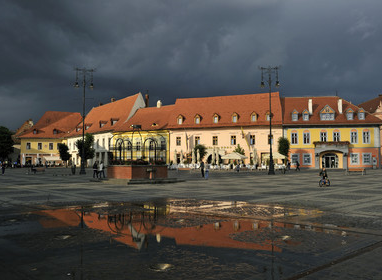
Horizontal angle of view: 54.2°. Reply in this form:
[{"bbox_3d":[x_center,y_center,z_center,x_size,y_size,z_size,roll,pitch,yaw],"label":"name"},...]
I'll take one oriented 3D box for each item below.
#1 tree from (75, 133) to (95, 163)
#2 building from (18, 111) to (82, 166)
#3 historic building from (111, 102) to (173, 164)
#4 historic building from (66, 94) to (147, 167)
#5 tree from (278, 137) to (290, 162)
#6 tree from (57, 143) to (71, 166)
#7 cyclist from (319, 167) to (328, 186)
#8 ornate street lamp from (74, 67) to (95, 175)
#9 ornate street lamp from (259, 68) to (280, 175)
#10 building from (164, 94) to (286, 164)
[{"bbox_3d":[-22.222,2.275,77.996,4.300,7.600,4.300,0,-3,0],"label":"tree"},{"bbox_3d":[-46.633,-0.102,124.326,15.690,18.300,15.000,1,-3,-12],"label":"building"},{"bbox_3d":[-9.965,-0.765,101.183,17.200,16.200,13.000,-2,-4,28],"label":"historic building"},{"bbox_3d":[-24.476,-1.875,116.037,16.000,20.400,31.600,3,-4,-40],"label":"historic building"},{"bbox_3d":[18.167,2.511,72.975,2.400,6.500,2.400,0,-3,0],"label":"tree"},{"bbox_3d":[-31.854,3.832,93.934,3.600,6.400,3.600,0,-3,0],"label":"tree"},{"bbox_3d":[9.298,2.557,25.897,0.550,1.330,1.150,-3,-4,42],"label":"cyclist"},{"bbox_3d":[-13.434,-2.377,47.211,2.500,13.500,0.800,0,-3,-8],"label":"ornate street lamp"},{"bbox_3d":[9.690,-2.263,45.702,2.500,13.100,0.800,0,-3,0],"label":"ornate street lamp"},{"bbox_3d":[9.909,-2.046,93.623,27.090,17.900,15.000,-1,-3,21],"label":"building"}]

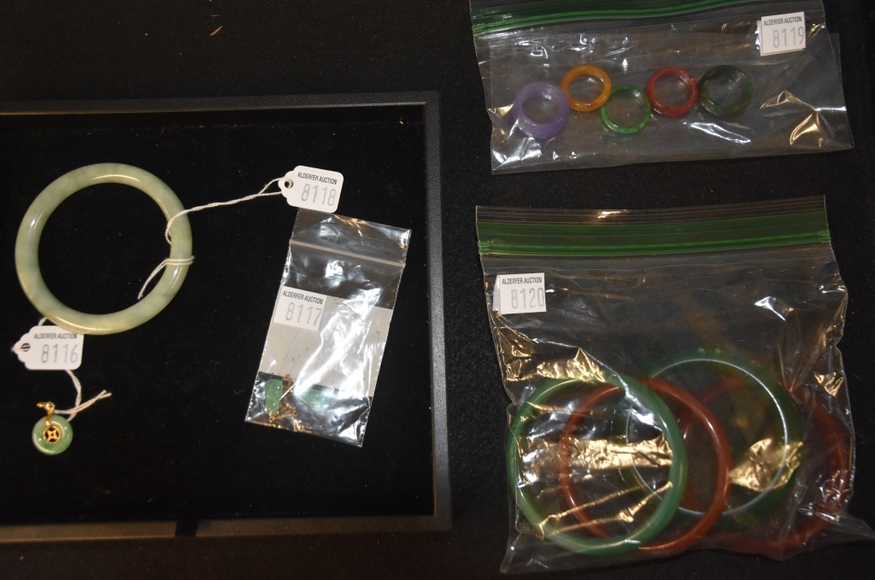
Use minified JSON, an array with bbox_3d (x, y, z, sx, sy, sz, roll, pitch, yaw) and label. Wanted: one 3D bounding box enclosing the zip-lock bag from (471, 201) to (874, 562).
[{"bbox_3d":[0.099,0.036,0.273,0.159,0.022,0.155,-2,81,0],"label":"zip-lock bag"}]

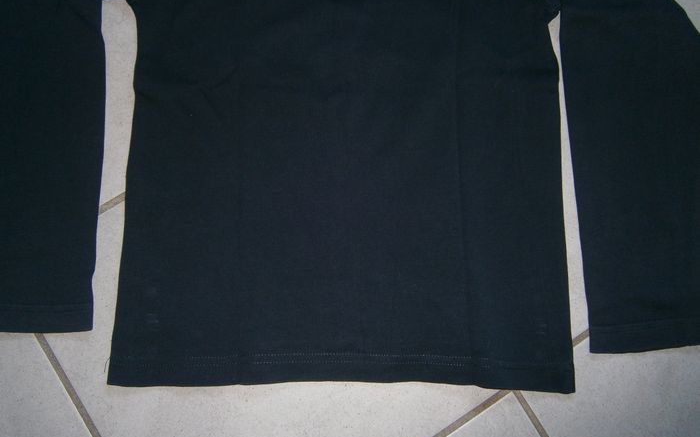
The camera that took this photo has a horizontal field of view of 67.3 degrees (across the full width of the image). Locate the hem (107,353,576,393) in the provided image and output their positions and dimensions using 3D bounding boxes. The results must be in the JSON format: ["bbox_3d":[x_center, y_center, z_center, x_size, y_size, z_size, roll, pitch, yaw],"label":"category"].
[{"bbox_3d":[0.001,0.133,0.452,0.405,0.009,0.031,2,83,-5],"label":"hem"}]

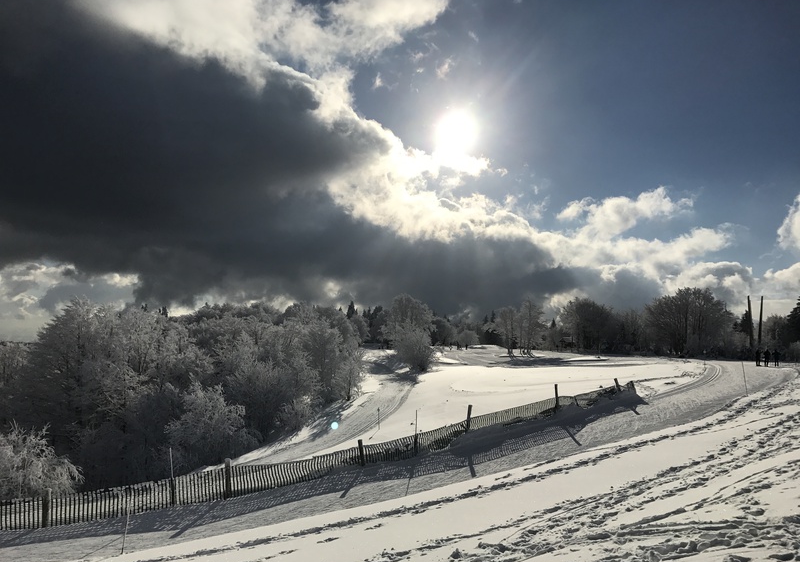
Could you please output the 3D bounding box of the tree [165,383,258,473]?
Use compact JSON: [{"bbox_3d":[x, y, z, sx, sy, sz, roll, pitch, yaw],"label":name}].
[{"bbox_3d":[-9.176,7.180,31.500,4.347,4.250,4.347,0,-5,0],"label":"tree"}]

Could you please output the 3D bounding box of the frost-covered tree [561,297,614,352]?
[{"bbox_3d":[39.407,9.247,136.000,11.349,11.559,11.349,0,-5,0],"label":"frost-covered tree"}]

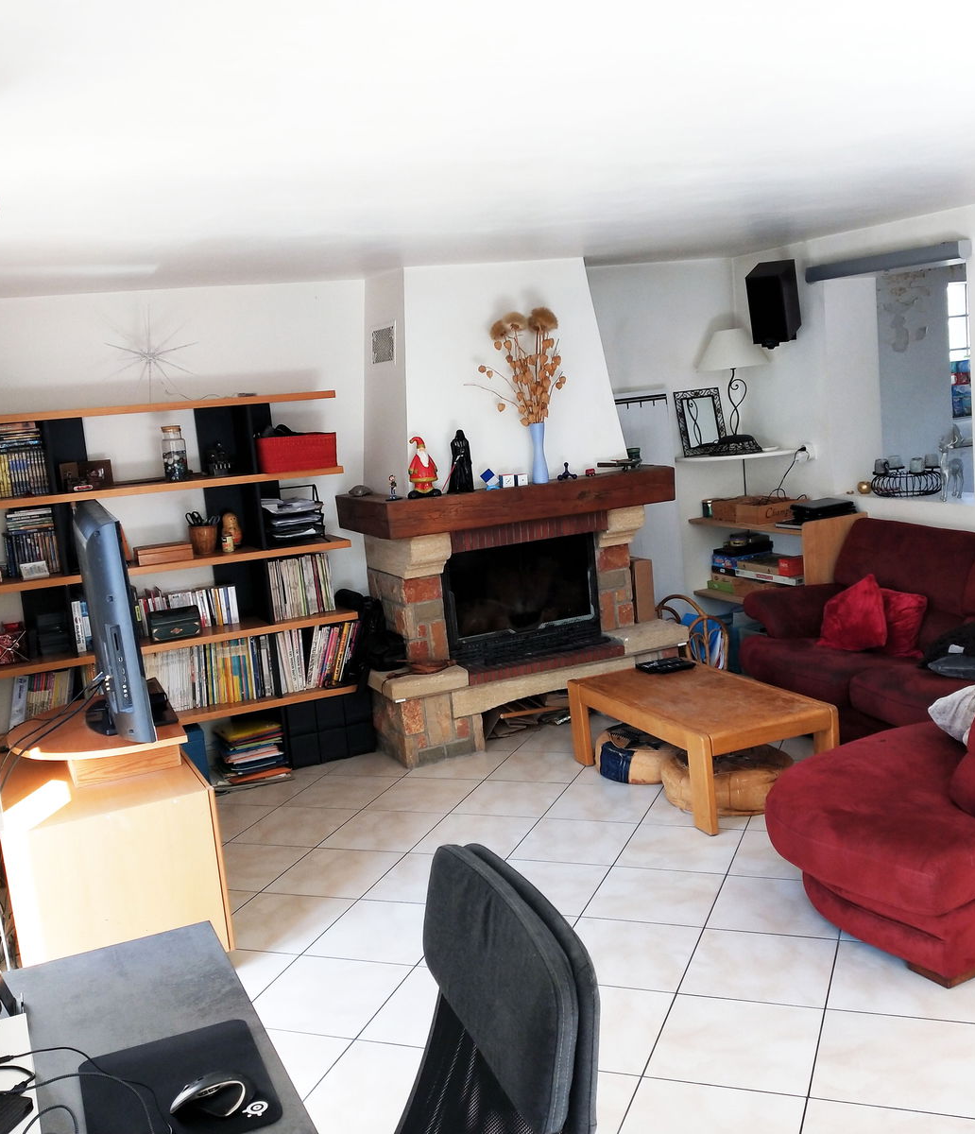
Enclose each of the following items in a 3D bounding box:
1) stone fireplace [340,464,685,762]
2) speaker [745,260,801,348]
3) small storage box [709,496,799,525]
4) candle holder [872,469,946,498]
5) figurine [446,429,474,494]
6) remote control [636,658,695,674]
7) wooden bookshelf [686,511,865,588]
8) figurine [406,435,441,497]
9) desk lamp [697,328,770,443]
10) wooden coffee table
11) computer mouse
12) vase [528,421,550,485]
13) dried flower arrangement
[{"bbox_3d":[0.155,0.207,5.538,1.690,1.348,0.697,-9,10,-21],"label":"stone fireplace"},{"bbox_3d":[1.559,-1.440,5.465,0.181,0.355,0.234,4,32,32],"label":"speaker"},{"bbox_3d":[1.511,-0.328,5.682,0.280,0.113,0.404,-9,10,-23],"label":"small storage box"},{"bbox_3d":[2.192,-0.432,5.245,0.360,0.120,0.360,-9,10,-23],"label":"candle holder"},{"bbox_3d":[-0.130,-0.501,4.816,0.133,0.309,0.100,-8,9,-15],"label":"figurine"},{"bbox_3d":[0.889,0.488,4.964,0.221,0.025,0.107,-9,10,-21],"label":"remote control"},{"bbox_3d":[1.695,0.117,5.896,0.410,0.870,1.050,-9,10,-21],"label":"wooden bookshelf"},{"bbox_3d":[-0.297,-0.469,4.718,0.155,0.293,0.105,-8,9,-16],"label":"figurine"},{"bbox_3d":[1.402,-1.004,5.693,0.400,0.670,0.400,-3,9,14],"label":"desk lamp"},{"bbox_3d":[0.912,0.744,4.360,0.592,0.406,0.974,-9,10,-23],"label":"wooden coffee table"},{"bbox_3d":[-0.423,0.812,1.541,0.115,0.042,0.068,-7,9,-11],"label":"computer mouse"},{"bbox_3d":[0.264,-0.589,5.223,0.086,0.305,0.086,-5,9,1],"label":"vase"},{"bbox_3d":[0.162,-1.011,5.108,0.523,0.593,0.268,-9,10,-21],"label":"dried flower arrangement"}]

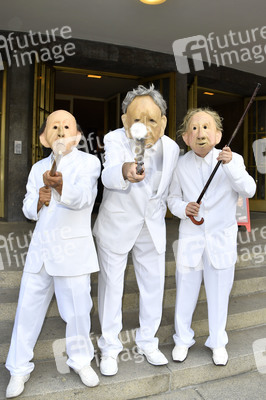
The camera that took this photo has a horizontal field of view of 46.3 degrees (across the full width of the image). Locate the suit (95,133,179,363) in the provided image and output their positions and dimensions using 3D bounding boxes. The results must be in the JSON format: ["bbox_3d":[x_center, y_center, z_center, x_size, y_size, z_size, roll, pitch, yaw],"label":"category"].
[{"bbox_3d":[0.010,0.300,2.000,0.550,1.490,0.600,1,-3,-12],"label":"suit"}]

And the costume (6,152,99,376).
[{"bbox_3d":[-0.485,0.345,1.860,0.550,1.360,0.470,0,-3,8],"label":"costume"}]

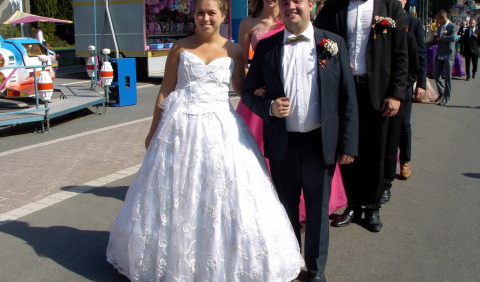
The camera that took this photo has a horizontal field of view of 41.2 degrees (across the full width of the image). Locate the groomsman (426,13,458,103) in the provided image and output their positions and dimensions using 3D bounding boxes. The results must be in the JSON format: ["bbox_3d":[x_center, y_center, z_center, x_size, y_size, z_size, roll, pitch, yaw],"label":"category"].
[{"bbox_3d":[3.756,-1.524,11.915,0.500,1.827,0.550,-9,13,-41],"label":"groomsman"}]

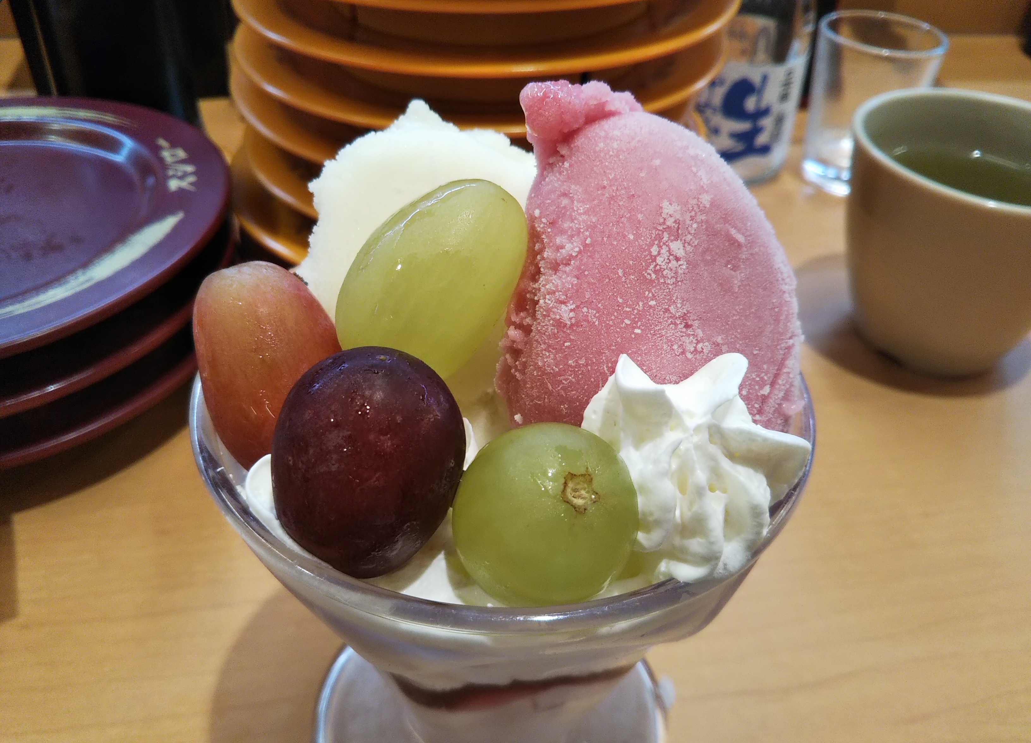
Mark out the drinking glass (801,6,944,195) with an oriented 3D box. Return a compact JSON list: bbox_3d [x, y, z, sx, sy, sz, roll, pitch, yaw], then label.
[{"bbox_3d":[0.144,-0.109,0.372,0.050,0.063,0.050,3,40,0],"label":"drinking glass"}]

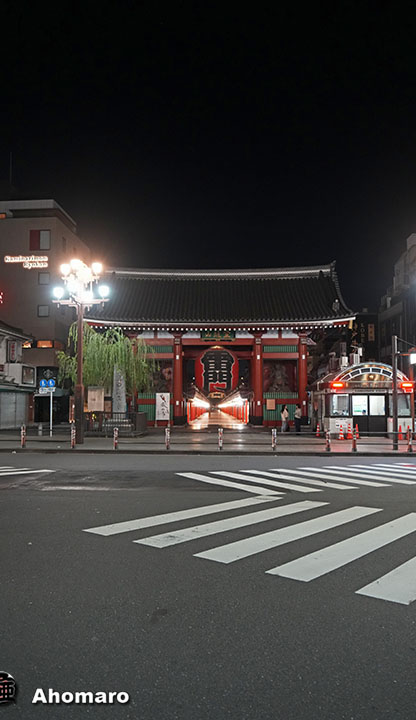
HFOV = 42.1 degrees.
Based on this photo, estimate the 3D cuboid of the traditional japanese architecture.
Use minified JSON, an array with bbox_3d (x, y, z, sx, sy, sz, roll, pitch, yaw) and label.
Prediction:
[{"bbox_3d":[0.834,-1.024,39.871,17.200,11.850,10.400,0,-5,3],"label":"traditional japanese architecture"}]

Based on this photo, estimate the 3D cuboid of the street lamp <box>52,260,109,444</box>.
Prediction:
[{"bbox_3d":[-5.457,-0.266,23.584,2.350,7.770,2.350,0,-5,3],"label":"street lamp"}]

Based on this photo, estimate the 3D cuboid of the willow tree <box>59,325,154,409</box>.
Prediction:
[{"bbox_3d":[-5.480,1.137,29.609,5.300,6.030,5.000,0,-5,3],"label":"willow tree"}]

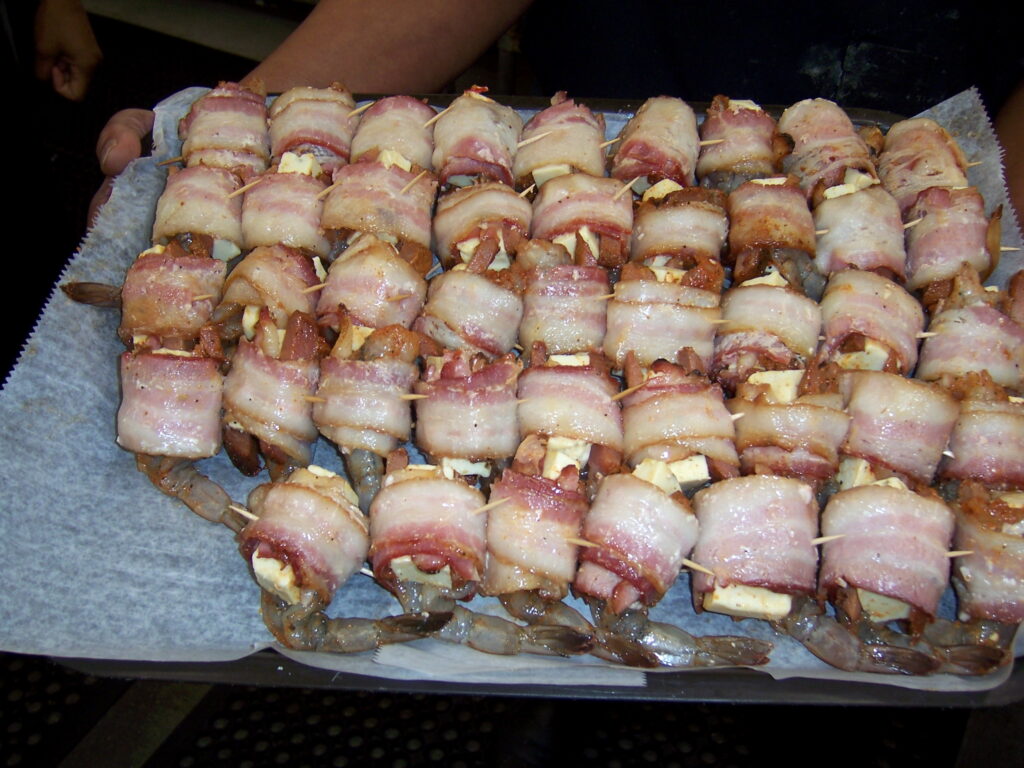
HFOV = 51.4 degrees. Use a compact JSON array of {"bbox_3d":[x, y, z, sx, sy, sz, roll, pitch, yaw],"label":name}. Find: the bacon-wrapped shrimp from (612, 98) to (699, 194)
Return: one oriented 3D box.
[{"bbox_3d":[0.078,-0.128,0.588,0.046,0.040,0.043,9,64,2],"label":"bacon-wrapped shrimp"}]

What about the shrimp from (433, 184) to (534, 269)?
[{"bbox_3d":[-0.016,-0.076,0.560,0.050,0.040,0.043,1,64,-1],"label":"shrimp"}]

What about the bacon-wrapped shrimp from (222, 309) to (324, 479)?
[{"bbox_3d":[-0.116,0.005,0.517,0.047,0.040,0.068,1,64,-1],"label":"bacon-wrapped shrimp"}]

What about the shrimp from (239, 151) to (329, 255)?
[{"bbox_3d":[-0.119,-0.091,0.564,0.046,0.040,0.047,-1,64,-3],"label":"shrimp"}]

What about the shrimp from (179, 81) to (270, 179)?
[{"bbox_3d":[-0.151,-0.132,0.563,0.044,0.035,0.044,-5,60,-4],"label":"shrimp"}]

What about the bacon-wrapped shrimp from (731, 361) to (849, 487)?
[{"bbox_3d":[0.123,0.020,0.479,0.050,0.037,0.047,2,60,0],"label":"bacon-wrapped shrimp"}]

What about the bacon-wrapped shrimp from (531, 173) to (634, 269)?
[{"bbox_3d":[0.037,-0.082,0.564,0.053,0.040,0.044,1,64,-1],"label":"bacon-wrapped shrimp"}]

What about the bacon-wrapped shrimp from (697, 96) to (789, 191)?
[{"bbox_3d":[0.121,-0.125,0.564,0.043,0.035,0.043,-3,60,-2],"label":"bacon-wrapped shrimp"}]

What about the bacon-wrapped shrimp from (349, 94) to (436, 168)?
[{"bbox_3d":[-0.062,-0.124,0.561,0.043,0.035,0.044,2,60,0],"label":"bacon-wrapped shrimp"}]

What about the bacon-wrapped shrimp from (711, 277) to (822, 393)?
[{"bbox_3d":[0.119,-0.019,0.502,0.047,0.036,0.046,9,60,4],"label":"bacon-wrapped shrimp"}]

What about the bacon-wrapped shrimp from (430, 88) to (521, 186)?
[{"bbox_3d":[-0.018,-0.127,0.562,0.044,0.036,0.045,2,60,0],"label":"bacon-wrapped shrimp"}]

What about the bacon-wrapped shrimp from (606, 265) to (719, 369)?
[{"bbox_3d":[0.076,-0.029,0.540,0.055,0.040,0.050,1,64,-1],"label":"bacon-wrapped shrimp"}]

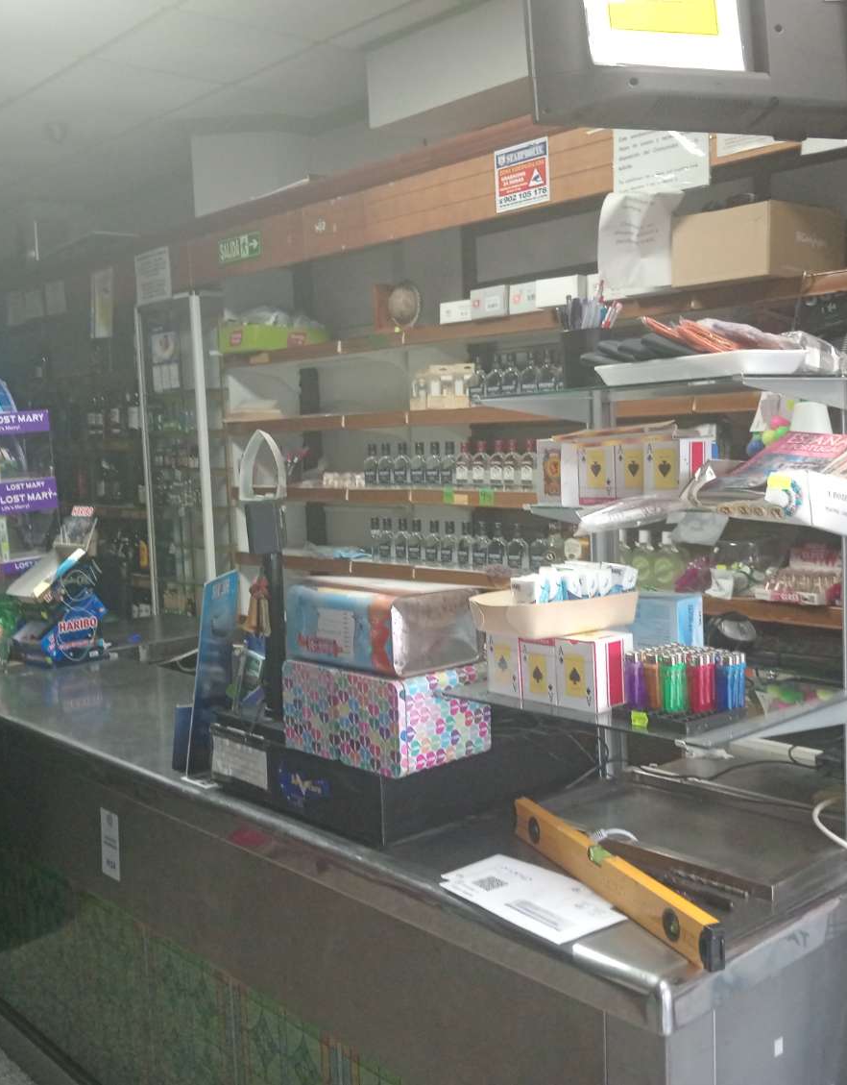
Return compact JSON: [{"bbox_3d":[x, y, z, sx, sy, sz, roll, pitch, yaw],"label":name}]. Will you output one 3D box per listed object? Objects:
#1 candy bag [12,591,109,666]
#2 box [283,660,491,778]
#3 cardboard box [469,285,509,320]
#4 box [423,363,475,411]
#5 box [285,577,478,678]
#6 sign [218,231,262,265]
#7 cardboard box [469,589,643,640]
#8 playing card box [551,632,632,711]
[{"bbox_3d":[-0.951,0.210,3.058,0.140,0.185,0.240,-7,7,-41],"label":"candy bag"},{"bbox_3d":[-0.056,0.237,1.710,0.177,0.130,0.257,-8,8,-44],"label":"box"},{"bbox_3d":[0.241,-0.749,3.662,0.090,0.094,0.150,-7,7,-41],"label":"cardboard box"},{"bbox_3d":[0.098,-0.512,3.837,0.055,0.145,0.205,-7,7,-41],"label":"box"},{"bbox_3d":[-0.063,0.119,1.710,0.155,0.107,0.255,-7,7,-42],"label":"box"},{"bbox_3d":[-0.716,-1.152,4.567,0.012,0.090,0.297,-7,7,-41],"label":"sign"},{"bbox_3d":[0.177,0.091,1.582,0.200,0.042,0.122,-6,7,-34],"label":"cardboard box"},{"bbox_3d":[0.220,0.163,1.495,0.070,0.090,0.067,-7,7,-41],"label":"playing card box"}]

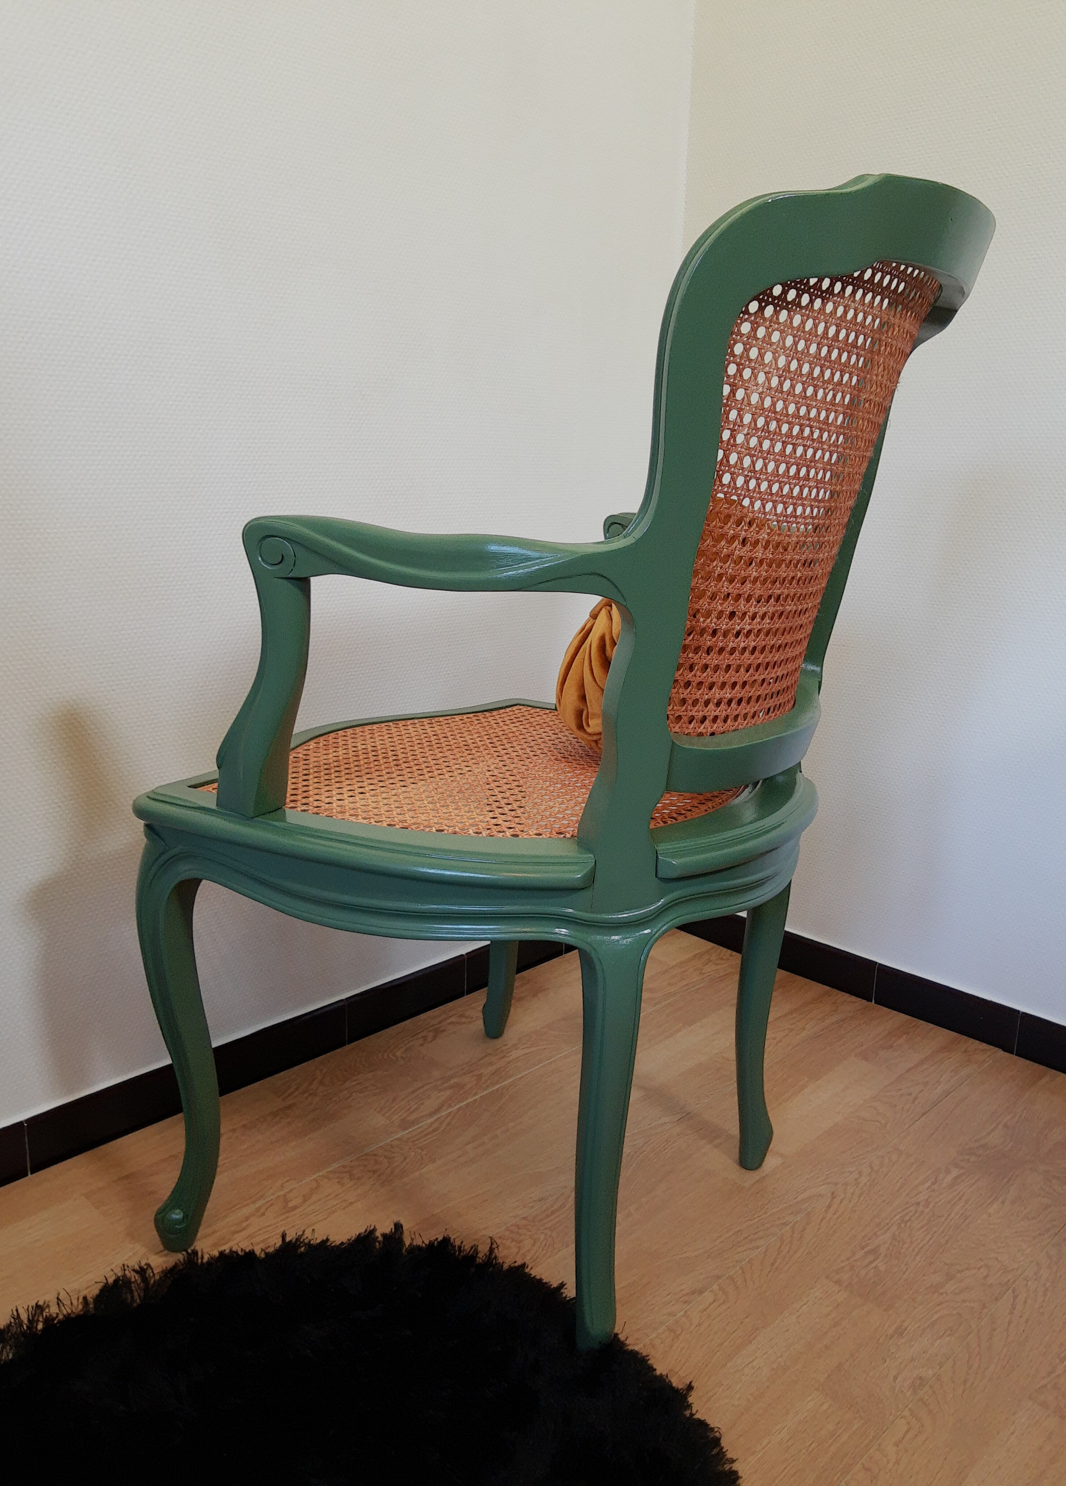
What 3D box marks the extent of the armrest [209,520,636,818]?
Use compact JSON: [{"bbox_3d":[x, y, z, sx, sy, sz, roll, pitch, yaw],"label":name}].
[{"bbox_3d":[-0.112,-0.038,0.816,0.365,0.246,0.100,8,15,26],"label":"armrest"}]

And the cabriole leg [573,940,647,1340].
[{"bbox_3d":[0.058,0.329,0.912,0.060,0.378,0.060,-2,14,-11],"label":"cabriole leg"}]

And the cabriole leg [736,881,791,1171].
[{"bbox_3d":[0.237,0.280,1.167,0.056,0.360,0.052,-2,14,-11],"label":"cabriole leg"}]

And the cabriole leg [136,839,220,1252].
[{"bbox_3d":[-0.323,0.279,1.022,0.068,0.410,0.056,-2,14,-11],"label":"cabriole leg"}]

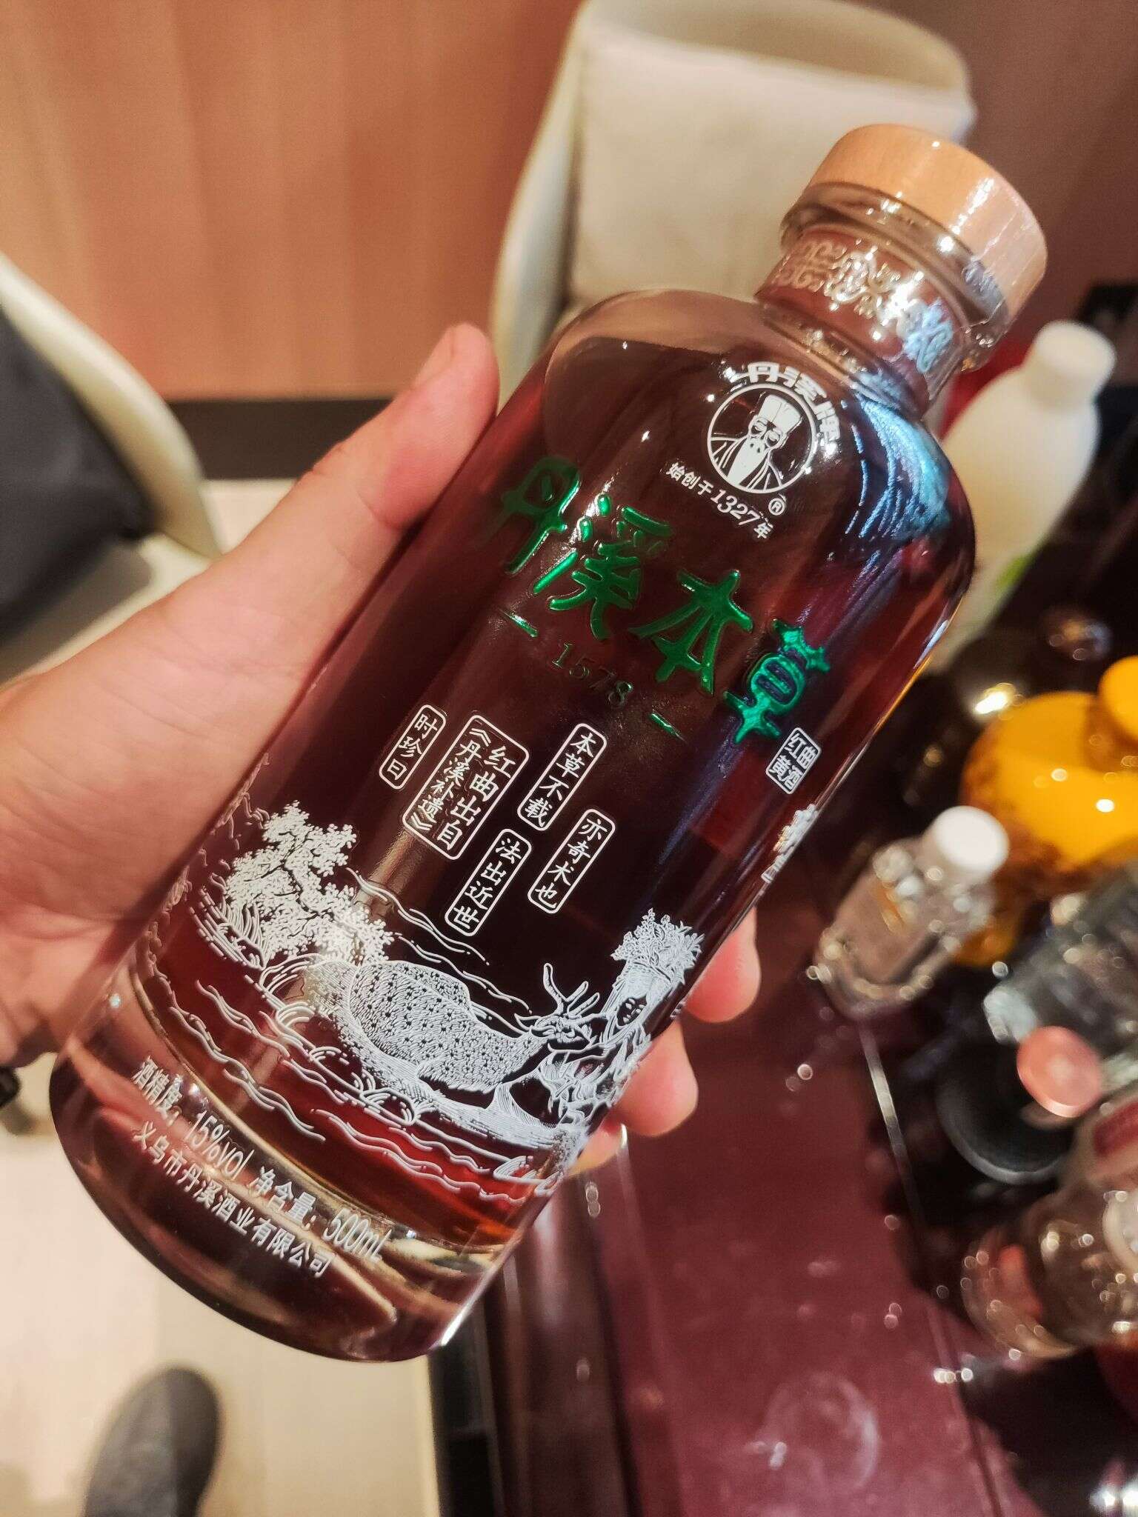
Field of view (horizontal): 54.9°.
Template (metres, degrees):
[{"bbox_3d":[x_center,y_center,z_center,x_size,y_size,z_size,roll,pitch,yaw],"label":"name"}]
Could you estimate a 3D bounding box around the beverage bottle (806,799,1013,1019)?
[{"bbox_3d":[0.159,0.067,0.499,0.059,0.120,0.059,12,54,0],"label":"beverage bottle"}]

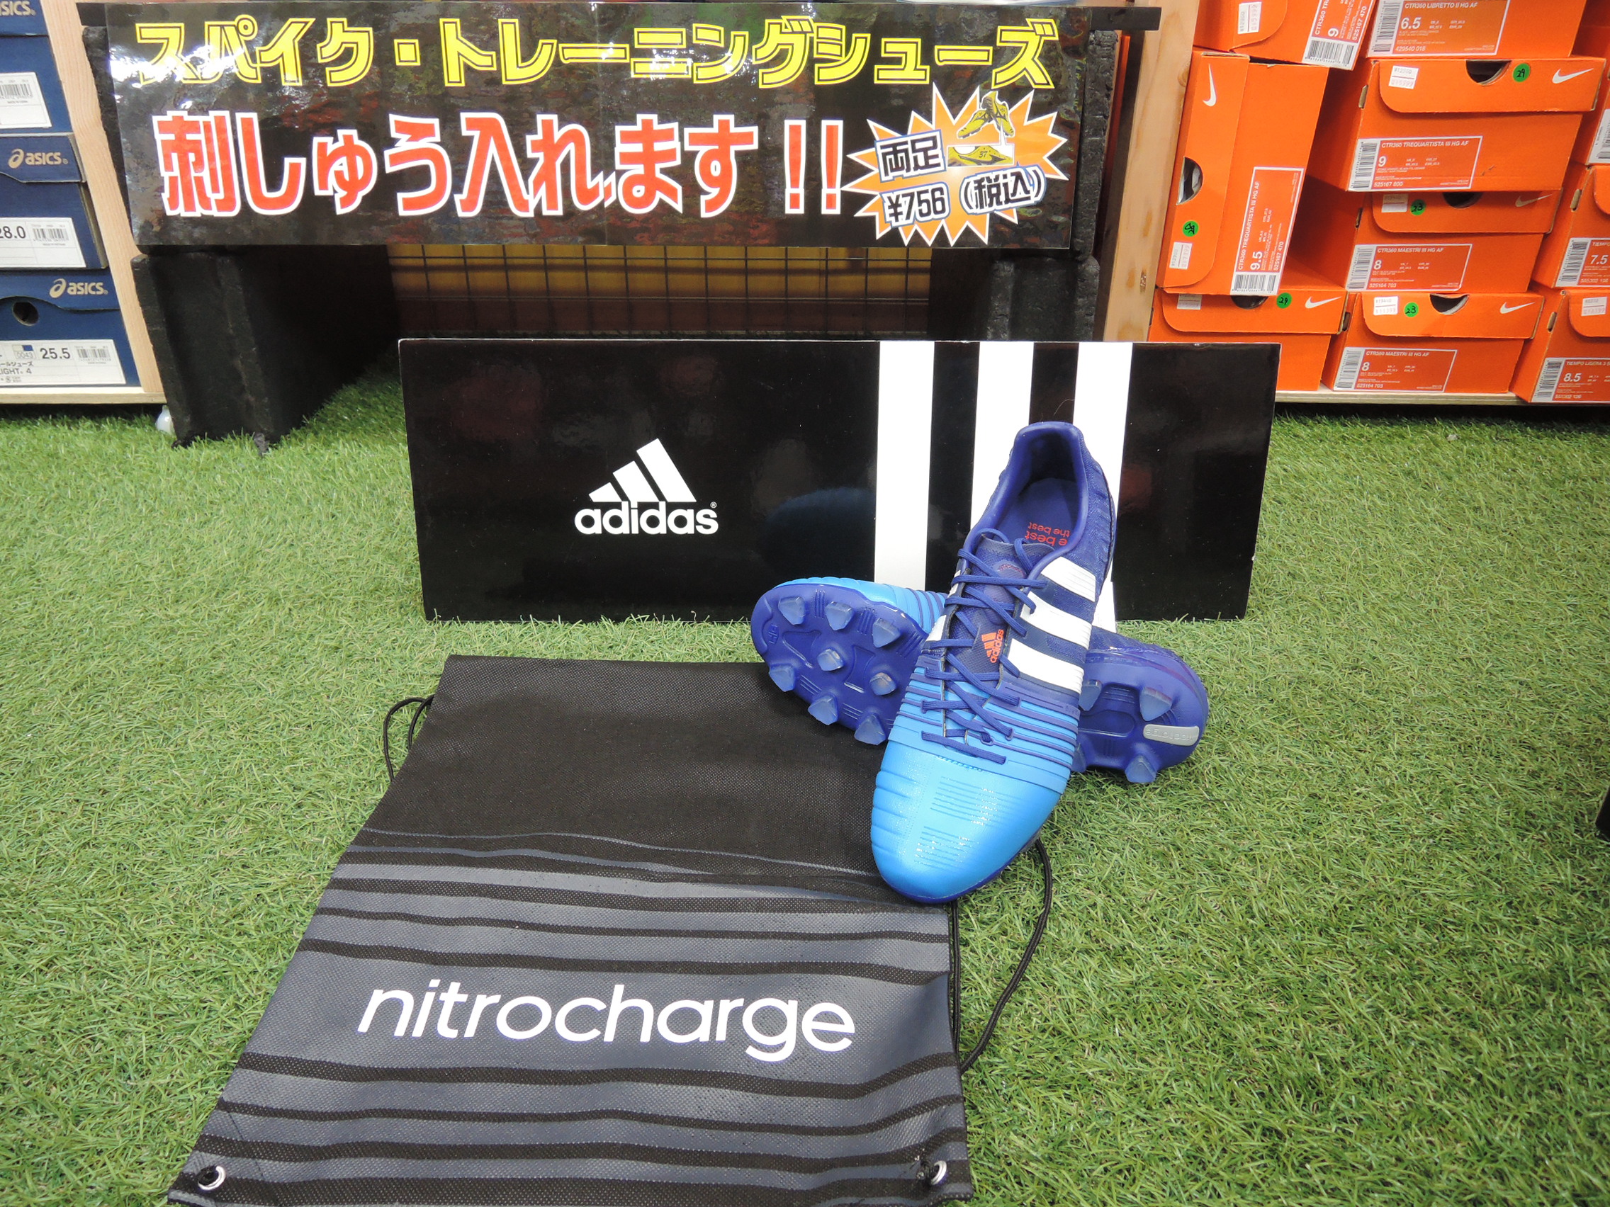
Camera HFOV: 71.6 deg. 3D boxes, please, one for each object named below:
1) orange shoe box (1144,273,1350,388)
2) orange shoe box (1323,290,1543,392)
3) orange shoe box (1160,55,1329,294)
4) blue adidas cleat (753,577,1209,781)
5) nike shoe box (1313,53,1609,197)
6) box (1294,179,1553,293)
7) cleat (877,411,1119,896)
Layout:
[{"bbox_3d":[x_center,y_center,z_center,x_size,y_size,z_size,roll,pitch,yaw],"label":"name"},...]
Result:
[{"bbox_3d":[0.505,-0.371,1.420,0.210,0.114,0.335,1,26,1],"label":"orange shoe box"},{"bbox_3d":[0.727,-0.366,1.416,0.206,0.110,0.335,2,26,3],"label":"orange shoe box"},{"bbox_3d":[0.485,-0.519,1.329,0.124,0.234,0.335,5,26,6],"label":"orange shoe box"},{"bbox_3d":[0.108,0.039,0.716,0.285,0.102,0.109,11,17,14],"label":"blue adidas cleat"},{"bbox_3d":[0.706,-0.568,1.310,0.229,0.124,0.335,2,26,3],"label":"nike shoe box"},{"bbox_3d":[0.739,-0.478,1.393,0.204,0.111,0.335,3,26,5],"label":"box"},{"bbox_3d":[0.107,0.027,0.613,0.102,0.109,0.285,9,51,26],"label":"cleat"}]

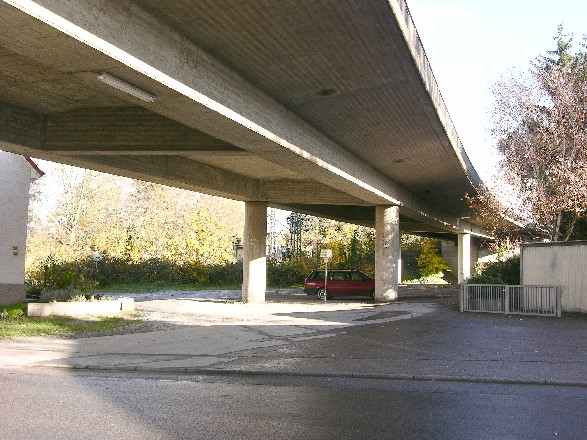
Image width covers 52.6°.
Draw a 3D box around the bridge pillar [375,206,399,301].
[{"bbox_3d":[4.388,1.557,27.700,0.830,4.500,0.830,2,-5,-16],"label":"bridge pillar"}]

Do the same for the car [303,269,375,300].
[{"bbox_3d":[2.701,3.267,29.776,4.500,1.450,1.700,1,-4,-4],"label":"car"}]

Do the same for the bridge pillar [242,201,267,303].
[{"bbox_3d":[-1.713,1.419,26.400,0.830,4.470,0.830,2,-5,-16],"label":"bridge pillar"}]

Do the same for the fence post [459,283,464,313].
[{"bbox_3d":[6.394,2.947,22.450,0.100,1.120,0.100,4,-5,-30],"label":"fence post"}]

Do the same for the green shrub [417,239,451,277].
[{"bbox_3d":[14.156,3.792,60.000,3.100,3.800,2.800,1,-4,0],"label":"green shrub"}]

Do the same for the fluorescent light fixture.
[{"bbox_3d":[-2.594,-2.061,9.300,0.170,0.100,1.270,-1,-5,20],"label":"fluorescent light fixture"}]

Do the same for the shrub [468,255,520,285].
[{"bbox_3d":[9.484,2.713,28.000,2.400,2.100,2.200,1,-4,0],"label":"shrub"}]

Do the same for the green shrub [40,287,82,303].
[{"bbox_3d":[-7.663,2.471,19.600,1.250,0.540,0.900,1,-4,0],"label":"green shrub"}]

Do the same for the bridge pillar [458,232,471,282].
[{"bbox_3d":[15.561,3.585,54.000,0.830,4.610,0.830,2,-5,-16],"label":"bridge pillar"}]

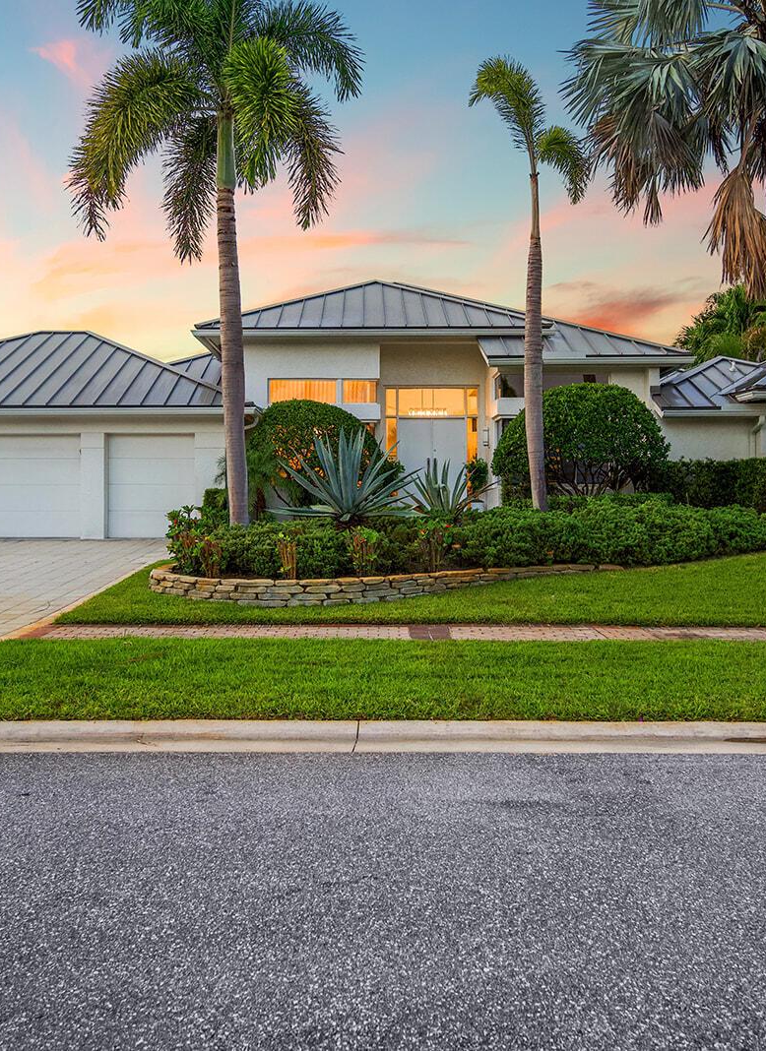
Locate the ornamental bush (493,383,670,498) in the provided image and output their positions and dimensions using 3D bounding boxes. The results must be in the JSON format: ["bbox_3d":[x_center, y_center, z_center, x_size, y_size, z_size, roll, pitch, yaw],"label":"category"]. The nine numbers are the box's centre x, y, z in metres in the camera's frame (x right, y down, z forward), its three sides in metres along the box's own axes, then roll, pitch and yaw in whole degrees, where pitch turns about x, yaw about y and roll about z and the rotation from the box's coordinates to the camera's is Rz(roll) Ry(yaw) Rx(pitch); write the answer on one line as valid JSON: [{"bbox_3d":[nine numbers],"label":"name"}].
[{"bbox_3d":[3.587,-1.255,15.800,3.100,2.600,2.900,0,1,0],"label":"ornamental bush"}]

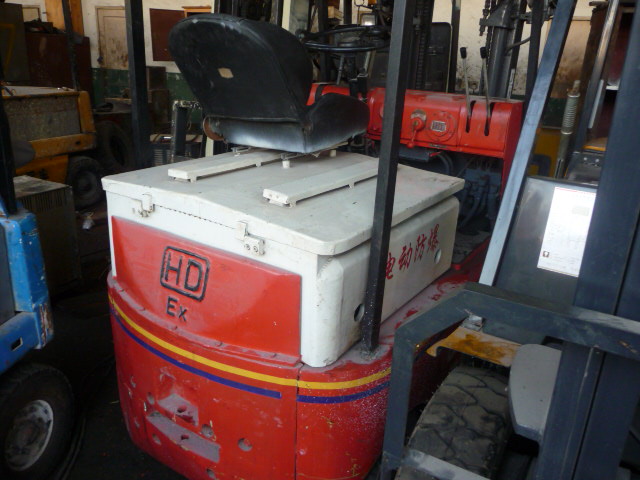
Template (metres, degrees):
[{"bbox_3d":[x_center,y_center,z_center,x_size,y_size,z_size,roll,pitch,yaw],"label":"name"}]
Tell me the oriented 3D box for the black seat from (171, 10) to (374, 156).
[{"bbox_3d":[-0.161,-0.558,1.880,0.461,0.421,0.711,13,22,26],"label":"black seat"}]

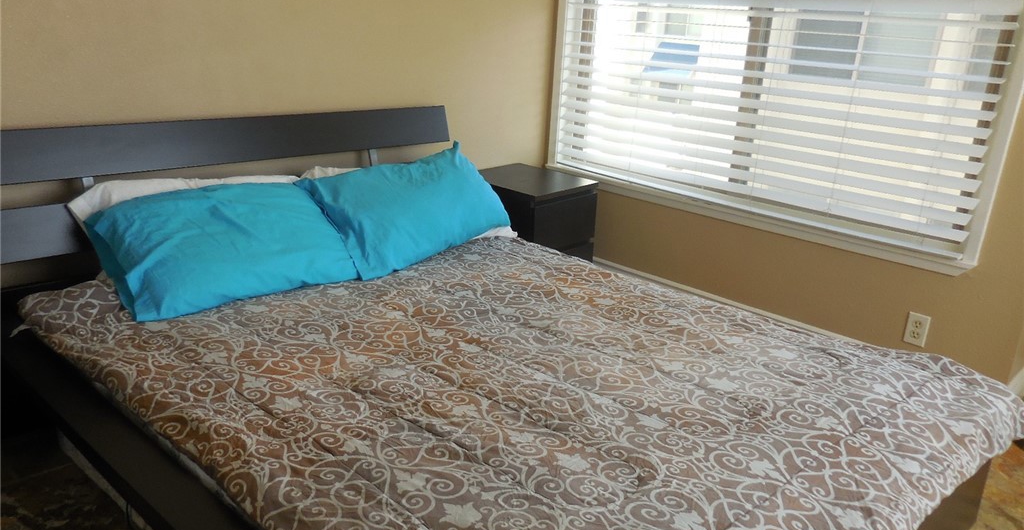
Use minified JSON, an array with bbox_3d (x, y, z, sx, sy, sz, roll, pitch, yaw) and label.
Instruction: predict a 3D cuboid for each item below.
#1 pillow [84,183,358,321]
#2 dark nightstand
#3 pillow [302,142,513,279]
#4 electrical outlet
[{"bbox_3d":[-0.861,-0.058,2.255,0.680,0.170,0.460,-15,54,-41],"label":"pillow"},{"bbox_3d":[0.051,-0.112,3.323,0.480,0.550,0.405,20,25,41],"label":"dark nightstand"},{"bbox_3d":[-0.365,-0.223,2.721,0.680,0.170,0.460,-22,68,-38],"label":"pillow"},{"bbox_3d":[1.474,0.235,2.688,0.070,0.114,0.008,20,25,41],"label":"electrical outlet"}]

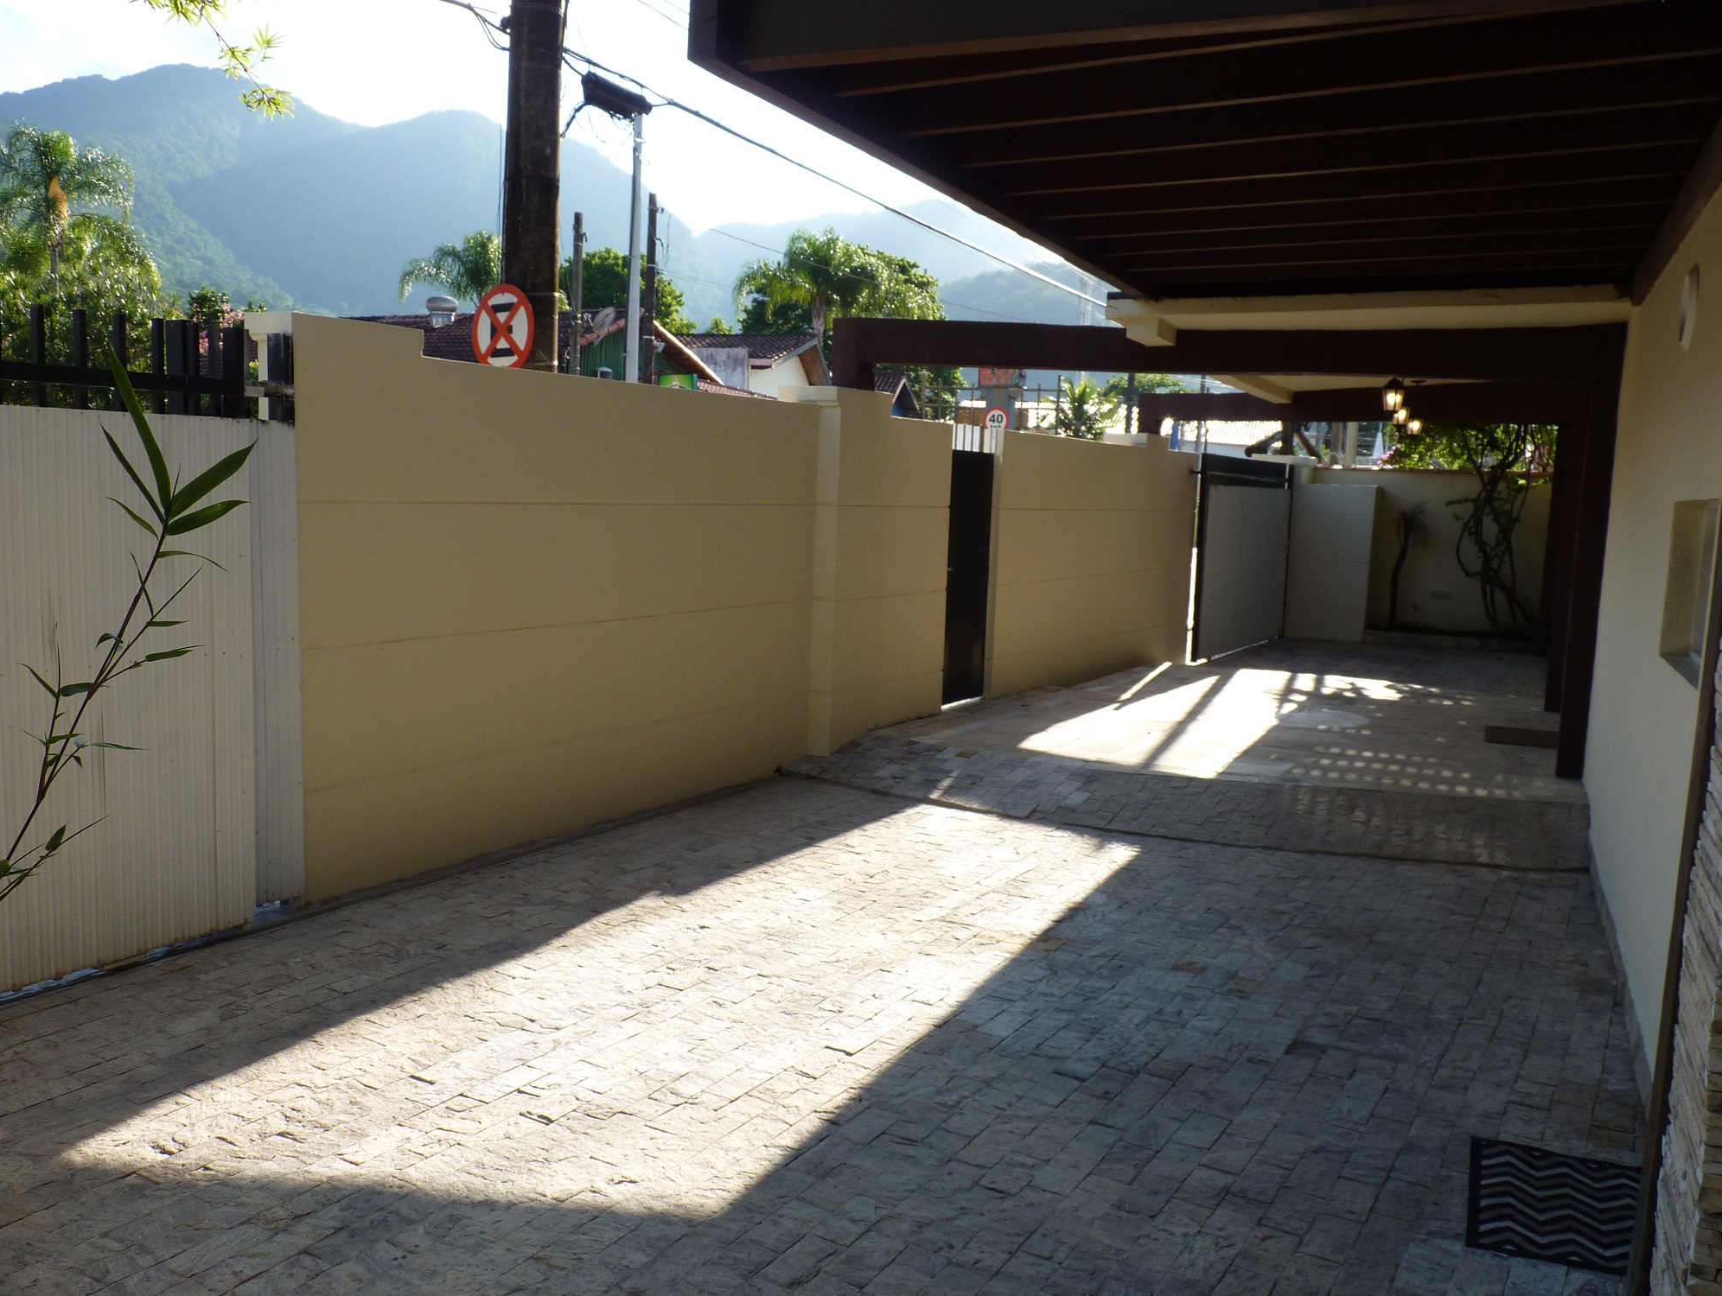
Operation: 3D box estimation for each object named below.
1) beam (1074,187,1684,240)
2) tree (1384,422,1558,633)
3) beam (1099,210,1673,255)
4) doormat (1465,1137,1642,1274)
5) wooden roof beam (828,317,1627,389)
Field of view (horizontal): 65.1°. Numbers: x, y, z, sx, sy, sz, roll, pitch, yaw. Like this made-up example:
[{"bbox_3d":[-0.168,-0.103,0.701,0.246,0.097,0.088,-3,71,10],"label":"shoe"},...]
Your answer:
[{"bbox_3d":[1.905,-1.757,5.306,2.244,0.160,0.055,6,8,29],"label":"beam"},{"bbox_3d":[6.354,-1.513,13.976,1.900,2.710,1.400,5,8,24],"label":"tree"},{"bbox_3d":[2.101,-1.800,5.703,2.243,0.160,0.055,6,8,29],"label":"beam"},{"bbox_3d":[1.685,1.335,3.226,0.420,0.012,0.580,5,8,24],"label":"doormat"},{"bbox_3d":[1.998,-1.726,7.803,4.408,0.270,0.170,3,7,10],"label":"wooden roof beam"}]

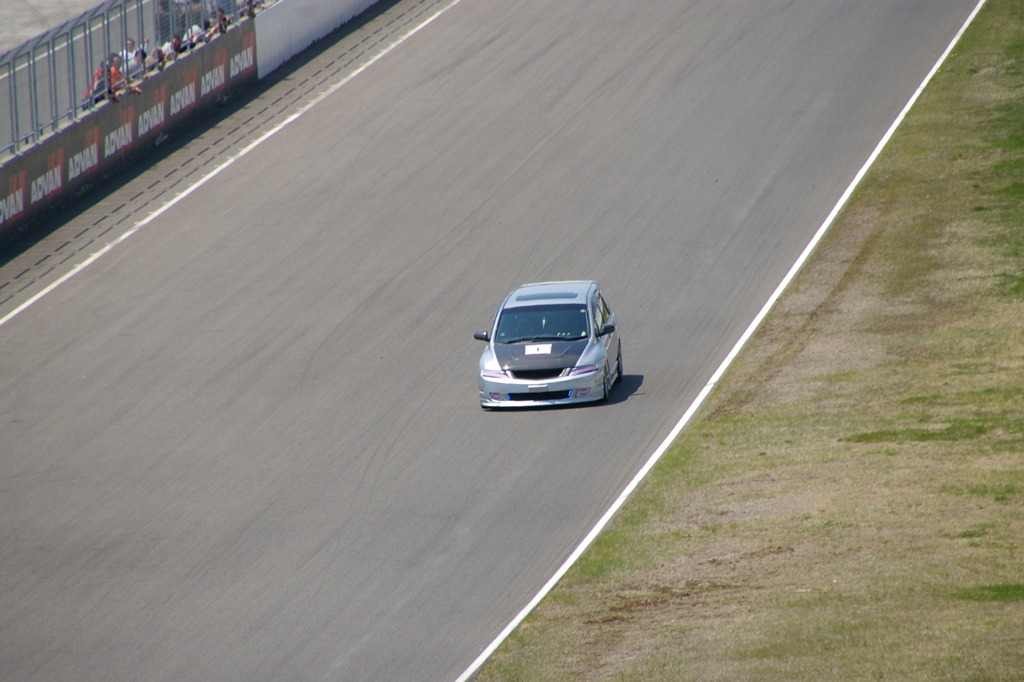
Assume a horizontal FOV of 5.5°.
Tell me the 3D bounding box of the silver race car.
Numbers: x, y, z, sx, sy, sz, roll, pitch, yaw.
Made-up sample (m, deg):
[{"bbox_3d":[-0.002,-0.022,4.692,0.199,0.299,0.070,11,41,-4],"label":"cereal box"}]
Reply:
[{"bbox_3d":[0.541,0.009,150.785,1.880,1.500,4.770,-2,5,4],"label":"silver race car"}]

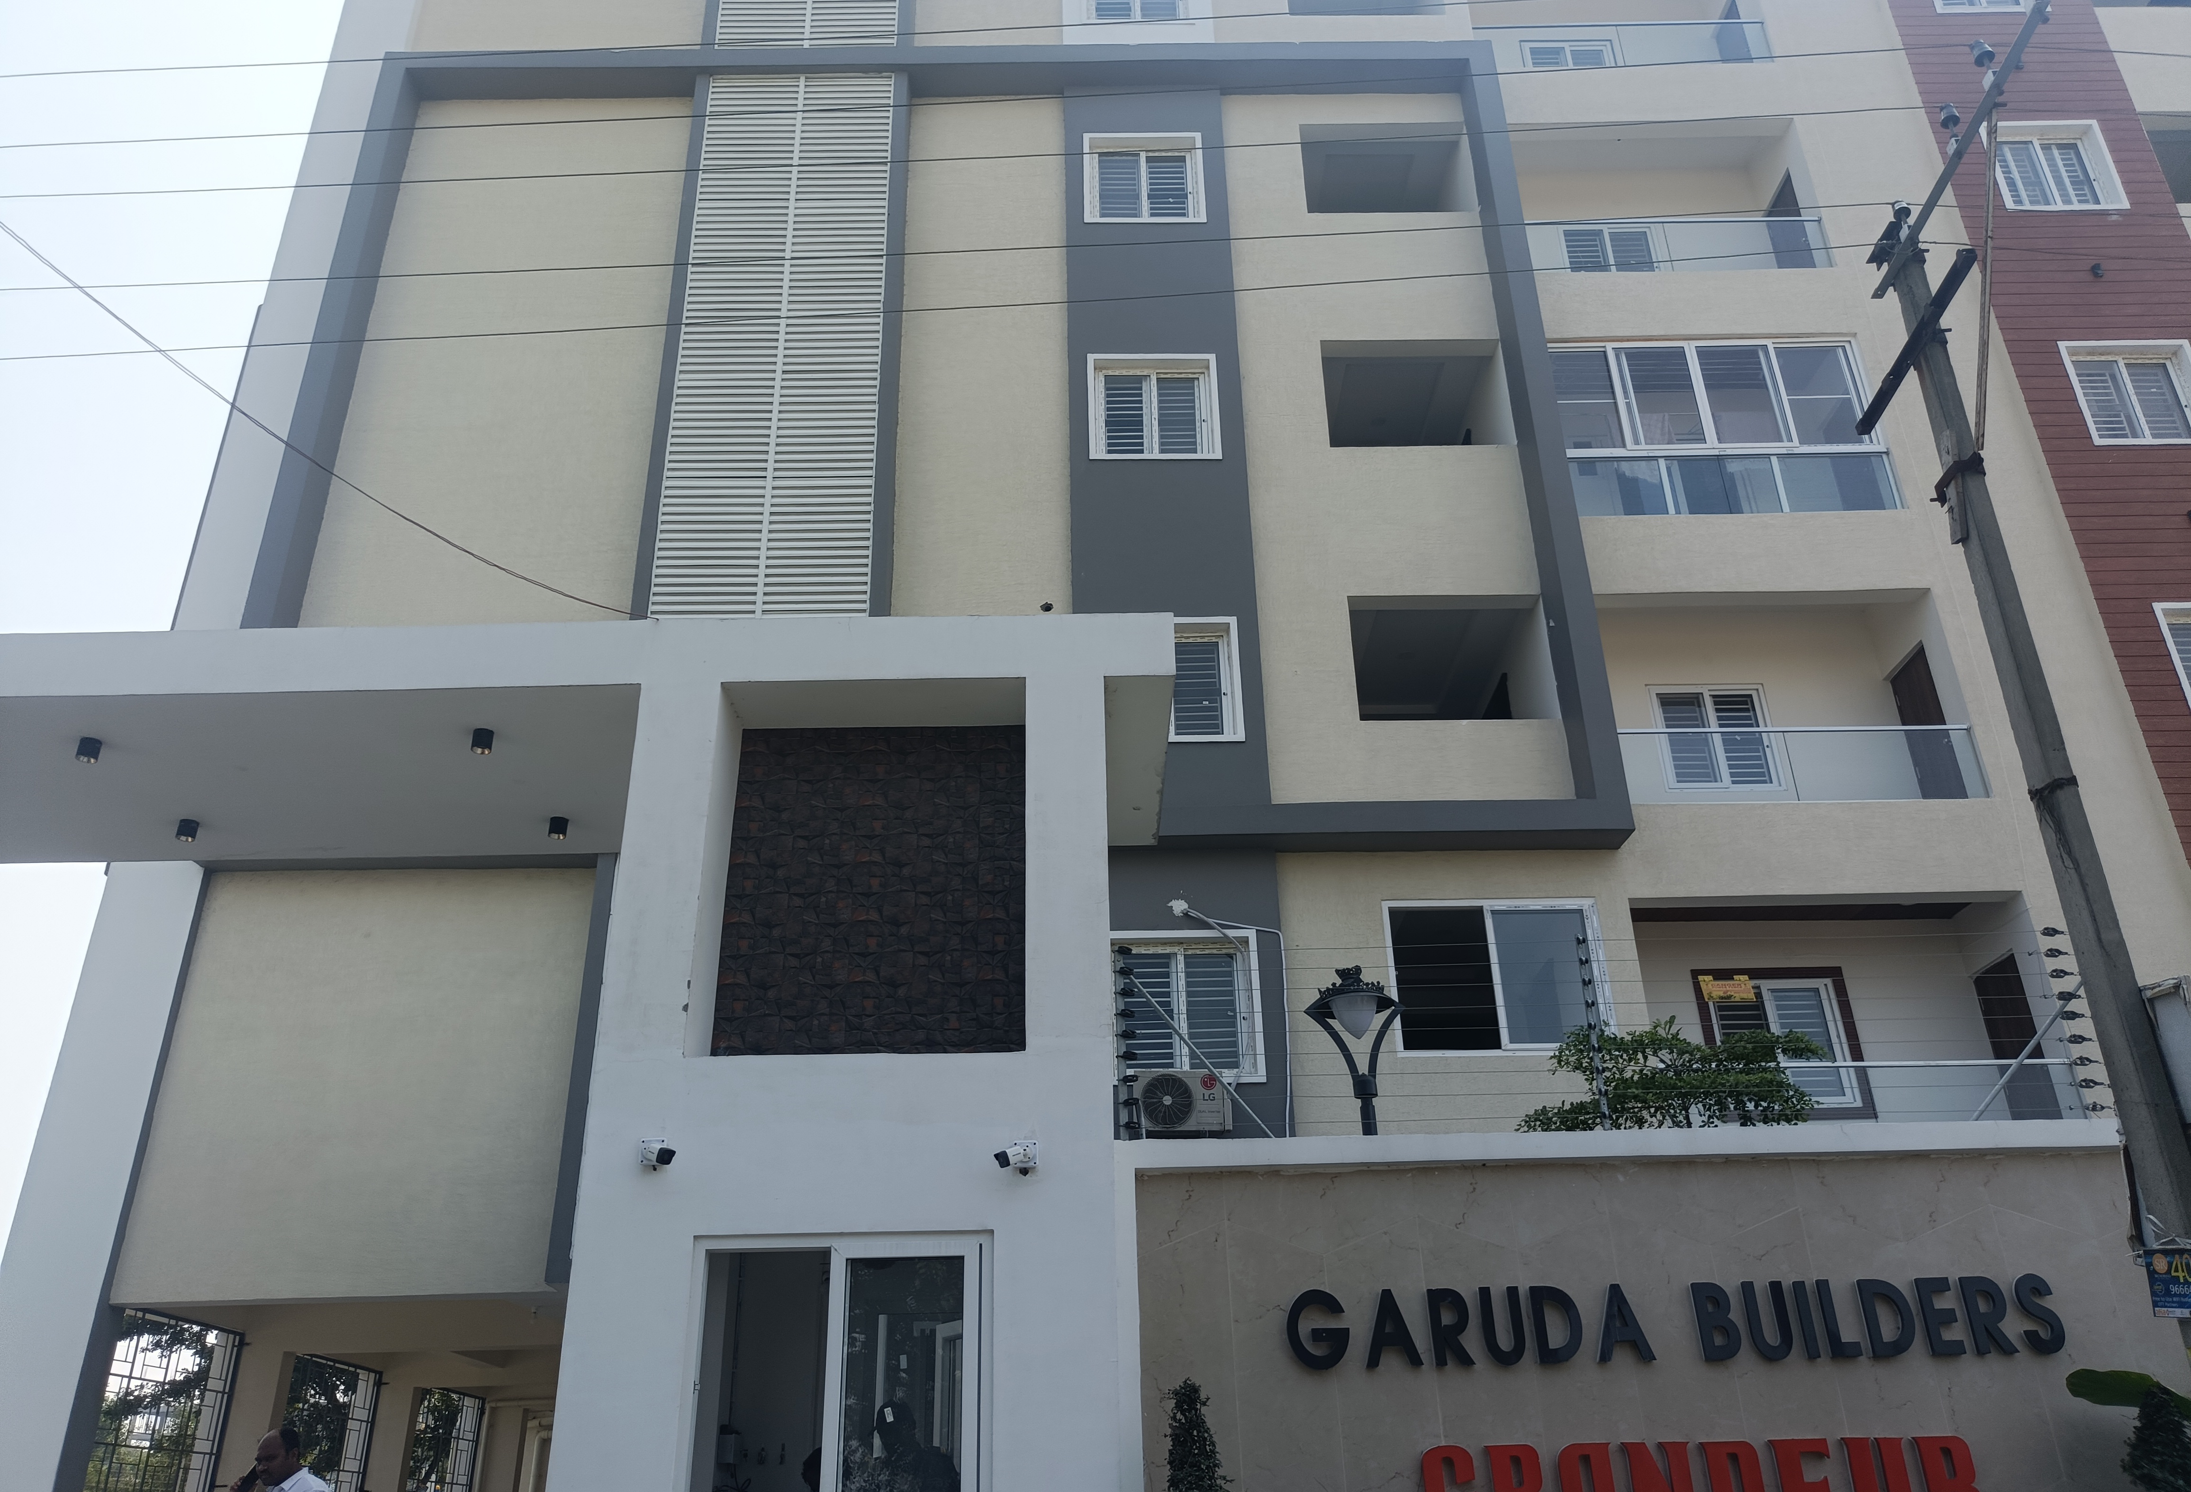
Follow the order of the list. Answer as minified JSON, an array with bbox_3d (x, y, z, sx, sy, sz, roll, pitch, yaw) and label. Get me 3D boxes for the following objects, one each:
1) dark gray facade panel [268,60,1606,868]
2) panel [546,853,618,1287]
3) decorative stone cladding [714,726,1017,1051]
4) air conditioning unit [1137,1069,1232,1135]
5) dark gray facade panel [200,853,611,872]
[{"bbox_3d":[-1.636,-3.393,15.742,12.278,9.575,0.442,-1,-26,-1],"label":"dark gray facade panel"},{"bbox_3d":[-4.114,2.554,12.901,0.180,3.518,0.339,-1,-26,-1],"label":"panel"},{"bbox_3d":[-1.049,0.734,7.661,1.464,1.818,0.070,-1,-26,-1],"label":"decorative stone cladding"},{"bbox_3d":[0.692,2.876,12.681,0.758,0.492,0.260,-1,-26,-1],"label":"air conditioning unit"},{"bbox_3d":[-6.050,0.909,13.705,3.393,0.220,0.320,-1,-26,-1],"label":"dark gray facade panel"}]

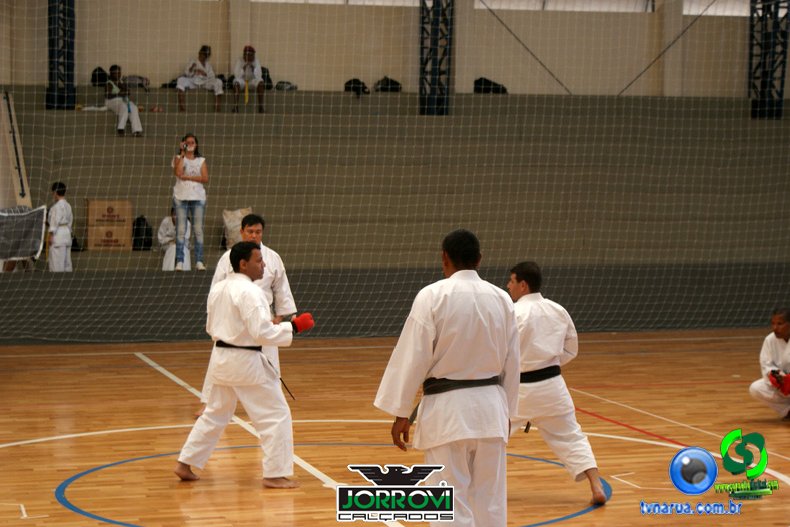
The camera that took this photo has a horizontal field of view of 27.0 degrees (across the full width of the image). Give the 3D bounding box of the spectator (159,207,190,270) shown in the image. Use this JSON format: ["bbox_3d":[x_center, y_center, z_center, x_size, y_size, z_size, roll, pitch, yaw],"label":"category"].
[{"bbox_3d":[-2.934,-0.259,21.900,0.460,0.980,0.600,0,2,-14],"label":"spectator"}]

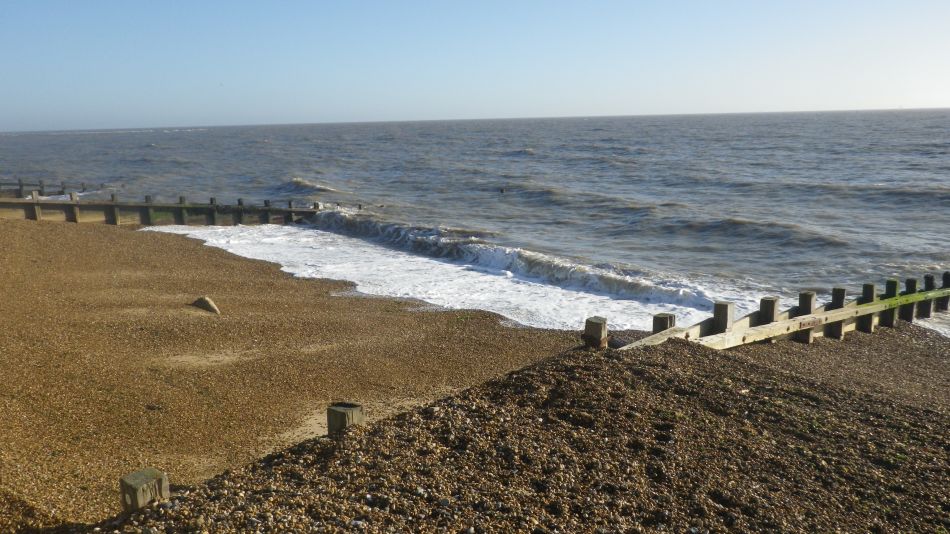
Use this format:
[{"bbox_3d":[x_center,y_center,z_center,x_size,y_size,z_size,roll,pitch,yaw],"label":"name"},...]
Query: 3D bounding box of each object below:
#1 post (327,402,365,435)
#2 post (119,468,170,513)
[{"bbox_3d":[-1.246,1.470,6.821,0.235,0.245,0.225,7,14,35],"label":"post"},{"bbox_3d":[-2.557,1.750,5.482,0.250,0.235,0.235,8,15,38],"label":"post"}]

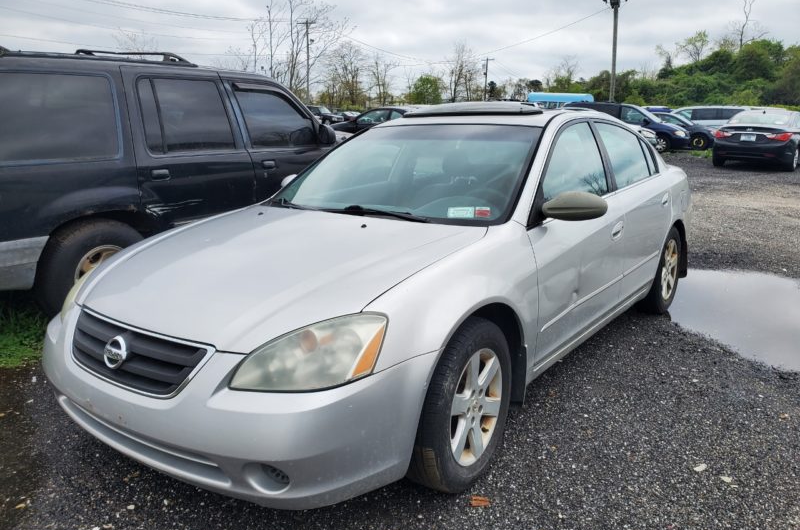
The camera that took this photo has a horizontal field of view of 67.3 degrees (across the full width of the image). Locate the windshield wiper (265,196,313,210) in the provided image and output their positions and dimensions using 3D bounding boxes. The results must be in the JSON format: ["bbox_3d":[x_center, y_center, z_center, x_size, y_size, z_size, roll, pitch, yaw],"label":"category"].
[{"bbox_3d":[-0.547,-0.305,3.081,0.480,0.060,0.100,9,16,36],"label":"windshield wiper"}]

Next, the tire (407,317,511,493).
[{"bbox_3d":[0.226,0.513,2.301,0.215,0.660,0.660,7,15,32],"label":"tire"}]

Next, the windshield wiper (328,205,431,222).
[{"bbox_3d":[-0.125,-0.230,2.736,0.610,0.070,0.110,9,16,36],"label":"windshield wiper"}]

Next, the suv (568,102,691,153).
[{"bbox_3d":[8.520,-5.230,22.950,4.850,1.760,1.980,6,15,28],"label":"suv"}]

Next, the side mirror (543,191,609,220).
[{"bbox_3d":[0.778,-0.257,2.668,0.240,0.138,0.145,9,16,36],"label":"side mirror"}]

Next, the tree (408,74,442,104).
[{"bbox_3d":[2.546,-16.825,60.000,3.500,4.600,3.500,0,13,0],"label":"tree"}]

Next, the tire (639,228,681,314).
[{"bbox_3d":[1.923,0.019,4.481,0.215,0.660,0.660,9,16,36],"label":"tire"}]

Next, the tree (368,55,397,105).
[{"bbox_3d":[-1.904,-19.810,67.851,3.200,7.300,3.200,-1,13,-1],"label":"tree"}]

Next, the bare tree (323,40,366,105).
[{"bbox_3d":[-5.466,-19.025,62.967,4.500,8.300,4.500,-2,14,-4],"label":"bare tree"}]

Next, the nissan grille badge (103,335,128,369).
[{"bbox_3d":[-0.942,0.290,2.005,0.115,0.115,0.025,9,6,36],"label":"nissan grille badge"}]

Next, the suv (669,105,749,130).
[{"bbox_3d":[12.944,-6.086,26.500,4.850,1.800,1.930,4,14,20],"label":"suv"}]

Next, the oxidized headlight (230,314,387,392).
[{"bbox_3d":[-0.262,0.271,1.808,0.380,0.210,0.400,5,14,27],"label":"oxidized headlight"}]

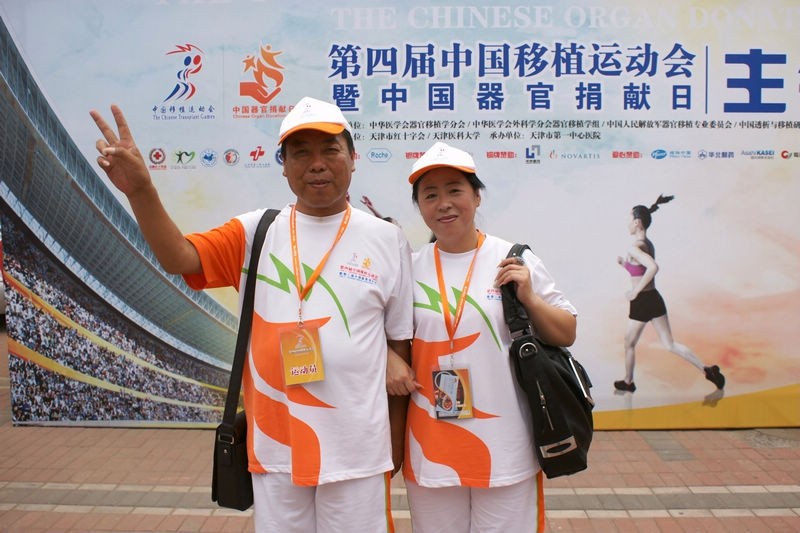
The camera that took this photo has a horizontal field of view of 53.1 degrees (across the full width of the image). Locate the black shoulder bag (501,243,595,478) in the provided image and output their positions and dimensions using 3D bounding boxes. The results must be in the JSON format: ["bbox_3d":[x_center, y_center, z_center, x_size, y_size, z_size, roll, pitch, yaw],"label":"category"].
[{"bbox_3d":[0.388,0.208,2.060,0.170,0.550,0.340,-12,4,15],"label":"black shoulder bag"}]

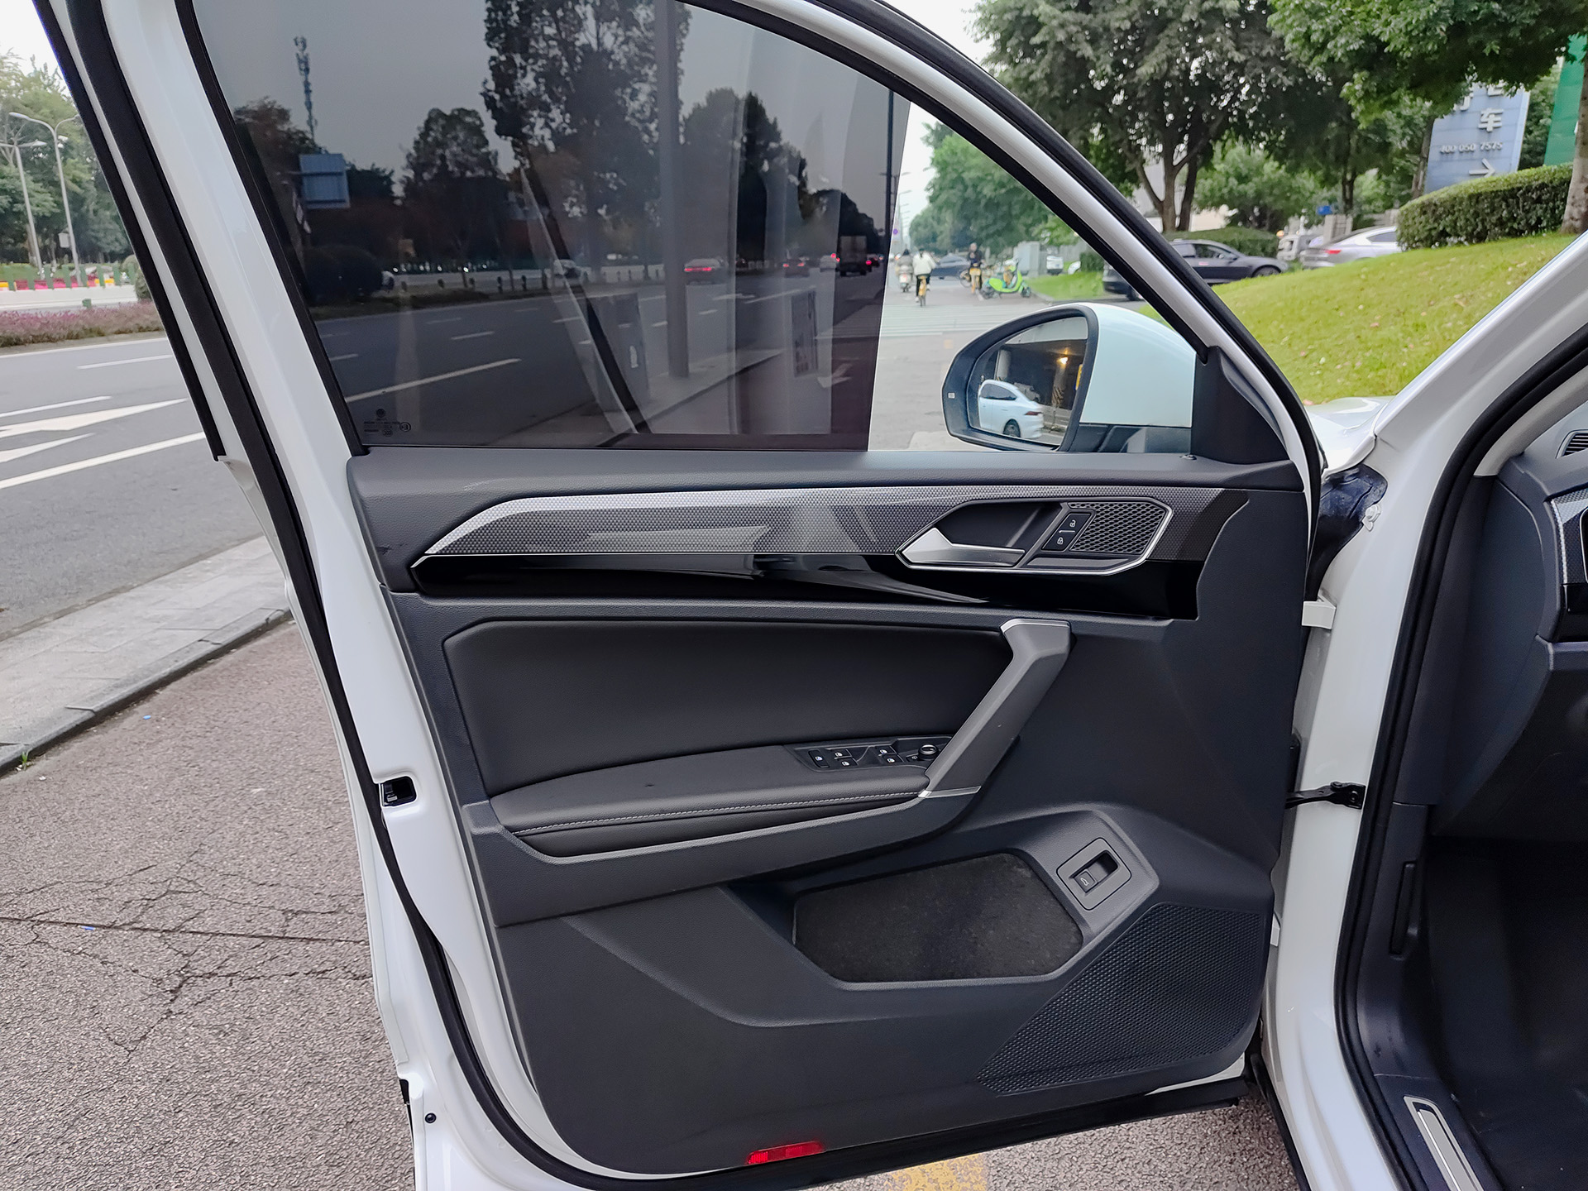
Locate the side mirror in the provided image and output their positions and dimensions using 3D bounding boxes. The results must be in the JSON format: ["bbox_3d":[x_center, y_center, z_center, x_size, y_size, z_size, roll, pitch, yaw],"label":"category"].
[{"bbox_3d":[0.339,-0.263,1.317,0.170,0.175,0.245,-10,20,-30],"label":"side mirror"}]

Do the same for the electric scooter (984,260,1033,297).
[{"bbox_3d":[6.589,-9.788,34.000,1.580,1.100,0.660,0,17,0],"label":"electric scooter"}]

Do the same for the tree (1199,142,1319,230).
[{"bbox_3d":[17.532,-14.576,41.548,5.200,4.880,5.200,0,17,0],"label":"tree"}]

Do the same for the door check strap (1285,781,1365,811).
[{"bbox_3d":[0.651,0.247,1.356,0.115,0.027,0.026,-6,18,-19],"label":"door check strap"}]

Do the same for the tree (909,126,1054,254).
[{"bbox_3d":[10.242,-20.838,58.452,8.000,8.040,8.000,0,17,0],"label":"tree"}]

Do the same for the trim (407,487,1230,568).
[{"bbox_3d":[0.053,-0.065,1.062,0.765,0.070,0.040,-1,17,-12],"label":"trim"}]

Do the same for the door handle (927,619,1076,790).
[{"bbox_3d":[0.205,0.114,1.098,0.072,0.200,0.065,23,11,-18],"label":"door handle"}]

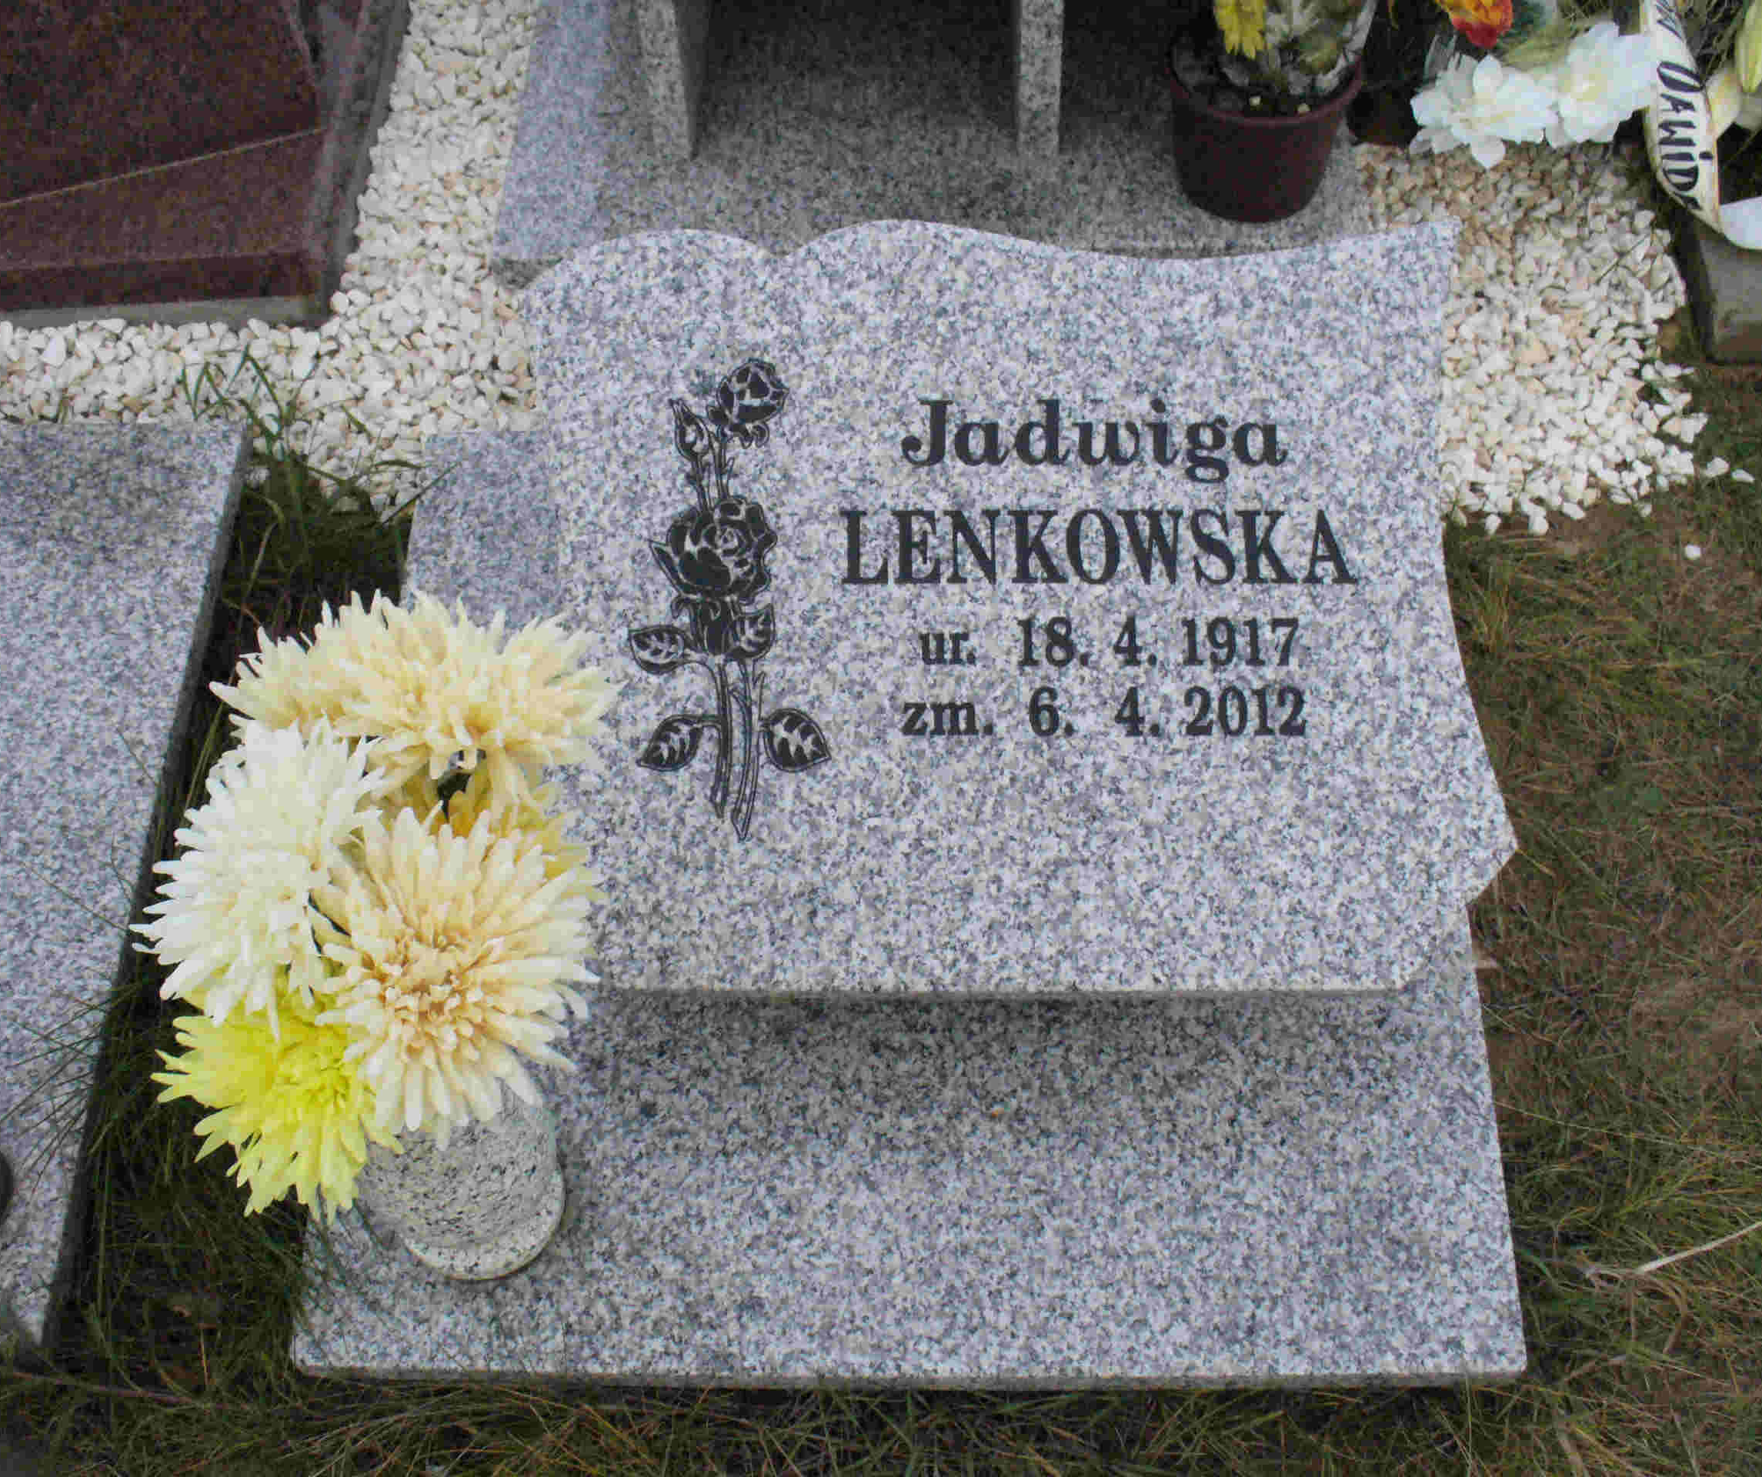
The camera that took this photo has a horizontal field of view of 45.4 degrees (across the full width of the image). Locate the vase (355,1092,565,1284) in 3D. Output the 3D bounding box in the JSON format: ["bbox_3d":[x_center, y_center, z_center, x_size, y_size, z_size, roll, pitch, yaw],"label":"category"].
[{"bbox_3d":[-0.266,0.244,1.284,0.130,0.200,0.130,0,59,2],"label":"vase"}]

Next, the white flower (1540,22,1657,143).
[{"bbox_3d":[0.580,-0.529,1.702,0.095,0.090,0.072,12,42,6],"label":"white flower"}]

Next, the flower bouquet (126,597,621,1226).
[{"bbox_3d":[-0.269,0.089,1.121,0.240,0.290,0.270,0,59,2],"label":"flower bouquet"}]

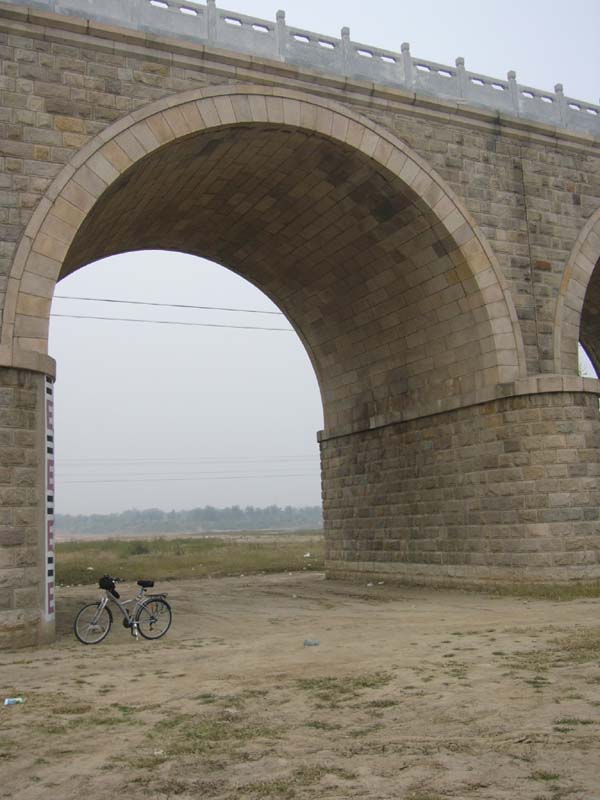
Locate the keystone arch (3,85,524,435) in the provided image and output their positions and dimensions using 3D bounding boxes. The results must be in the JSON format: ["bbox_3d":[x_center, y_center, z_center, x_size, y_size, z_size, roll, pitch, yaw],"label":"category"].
[{"bbox_3d":[-1.897,-2.852,20.549,11.552,6.179,8.675,2,-10,-27],"label":"keystone arch"}]

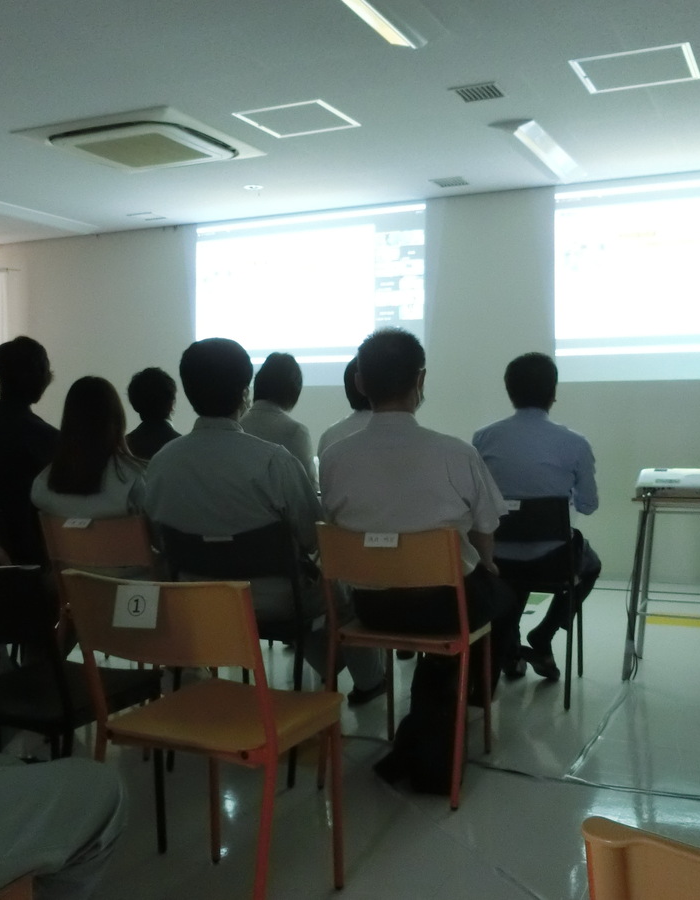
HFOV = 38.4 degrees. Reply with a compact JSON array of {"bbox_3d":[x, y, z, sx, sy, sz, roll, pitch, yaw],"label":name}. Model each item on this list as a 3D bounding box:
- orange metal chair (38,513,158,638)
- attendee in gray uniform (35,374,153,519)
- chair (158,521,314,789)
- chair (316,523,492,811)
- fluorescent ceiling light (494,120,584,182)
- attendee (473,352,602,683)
[{"bbox_3d":[-0.730,0.608,3.538,0.445,0.780,0.530,0,2,24],"label":"orange metal chair"},{"bbox_3d":[-0.738,0.374,3.642,0.430,1.240,0.720,0,2,26],"label":"attendee in gray uniform"},{"bbox_3d":[-0.278,0.609,3.324,0.445,0.780,0.530,0,2,20],"label":"chair"},{"bbox_3d":[0.213,0.608,3.124,0.445,0.780,0.530,0,2,24],"label":"chair"},{"bbox_3d":[1.112,-1.642,5.674,0.180,0.080,1.200,1,1,25],"label":"fluorescent ceiling light"},{"bbox_3d":[0.763,0.280,3.917,0.500,1.285,0.700,1,1,25],"label":"attendee"}]

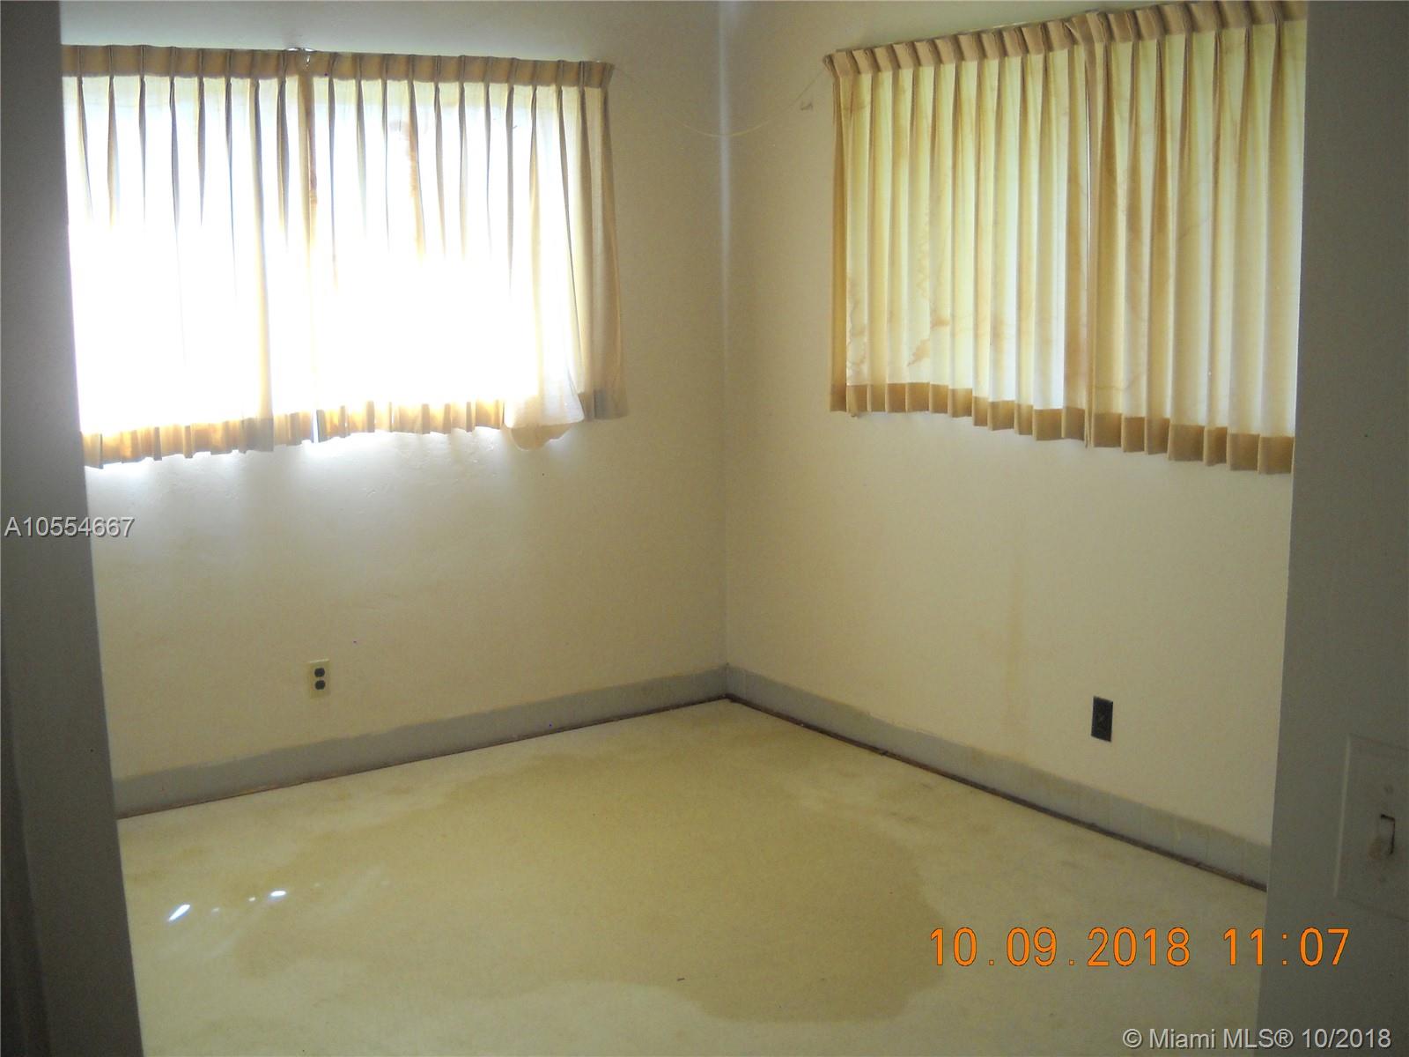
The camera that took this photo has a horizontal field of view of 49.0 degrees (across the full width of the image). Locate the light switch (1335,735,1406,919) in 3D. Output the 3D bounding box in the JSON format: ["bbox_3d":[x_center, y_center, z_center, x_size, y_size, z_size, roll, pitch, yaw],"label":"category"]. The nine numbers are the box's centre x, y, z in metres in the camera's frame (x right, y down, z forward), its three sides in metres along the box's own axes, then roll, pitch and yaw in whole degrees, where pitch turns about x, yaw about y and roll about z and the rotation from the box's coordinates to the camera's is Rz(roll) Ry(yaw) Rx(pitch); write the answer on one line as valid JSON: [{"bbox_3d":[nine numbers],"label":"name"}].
[{"bbox_3d":[0.452,0.199,1.020,0.015,0.115,0.070,-8,12,-35],"label":"light switch"}]

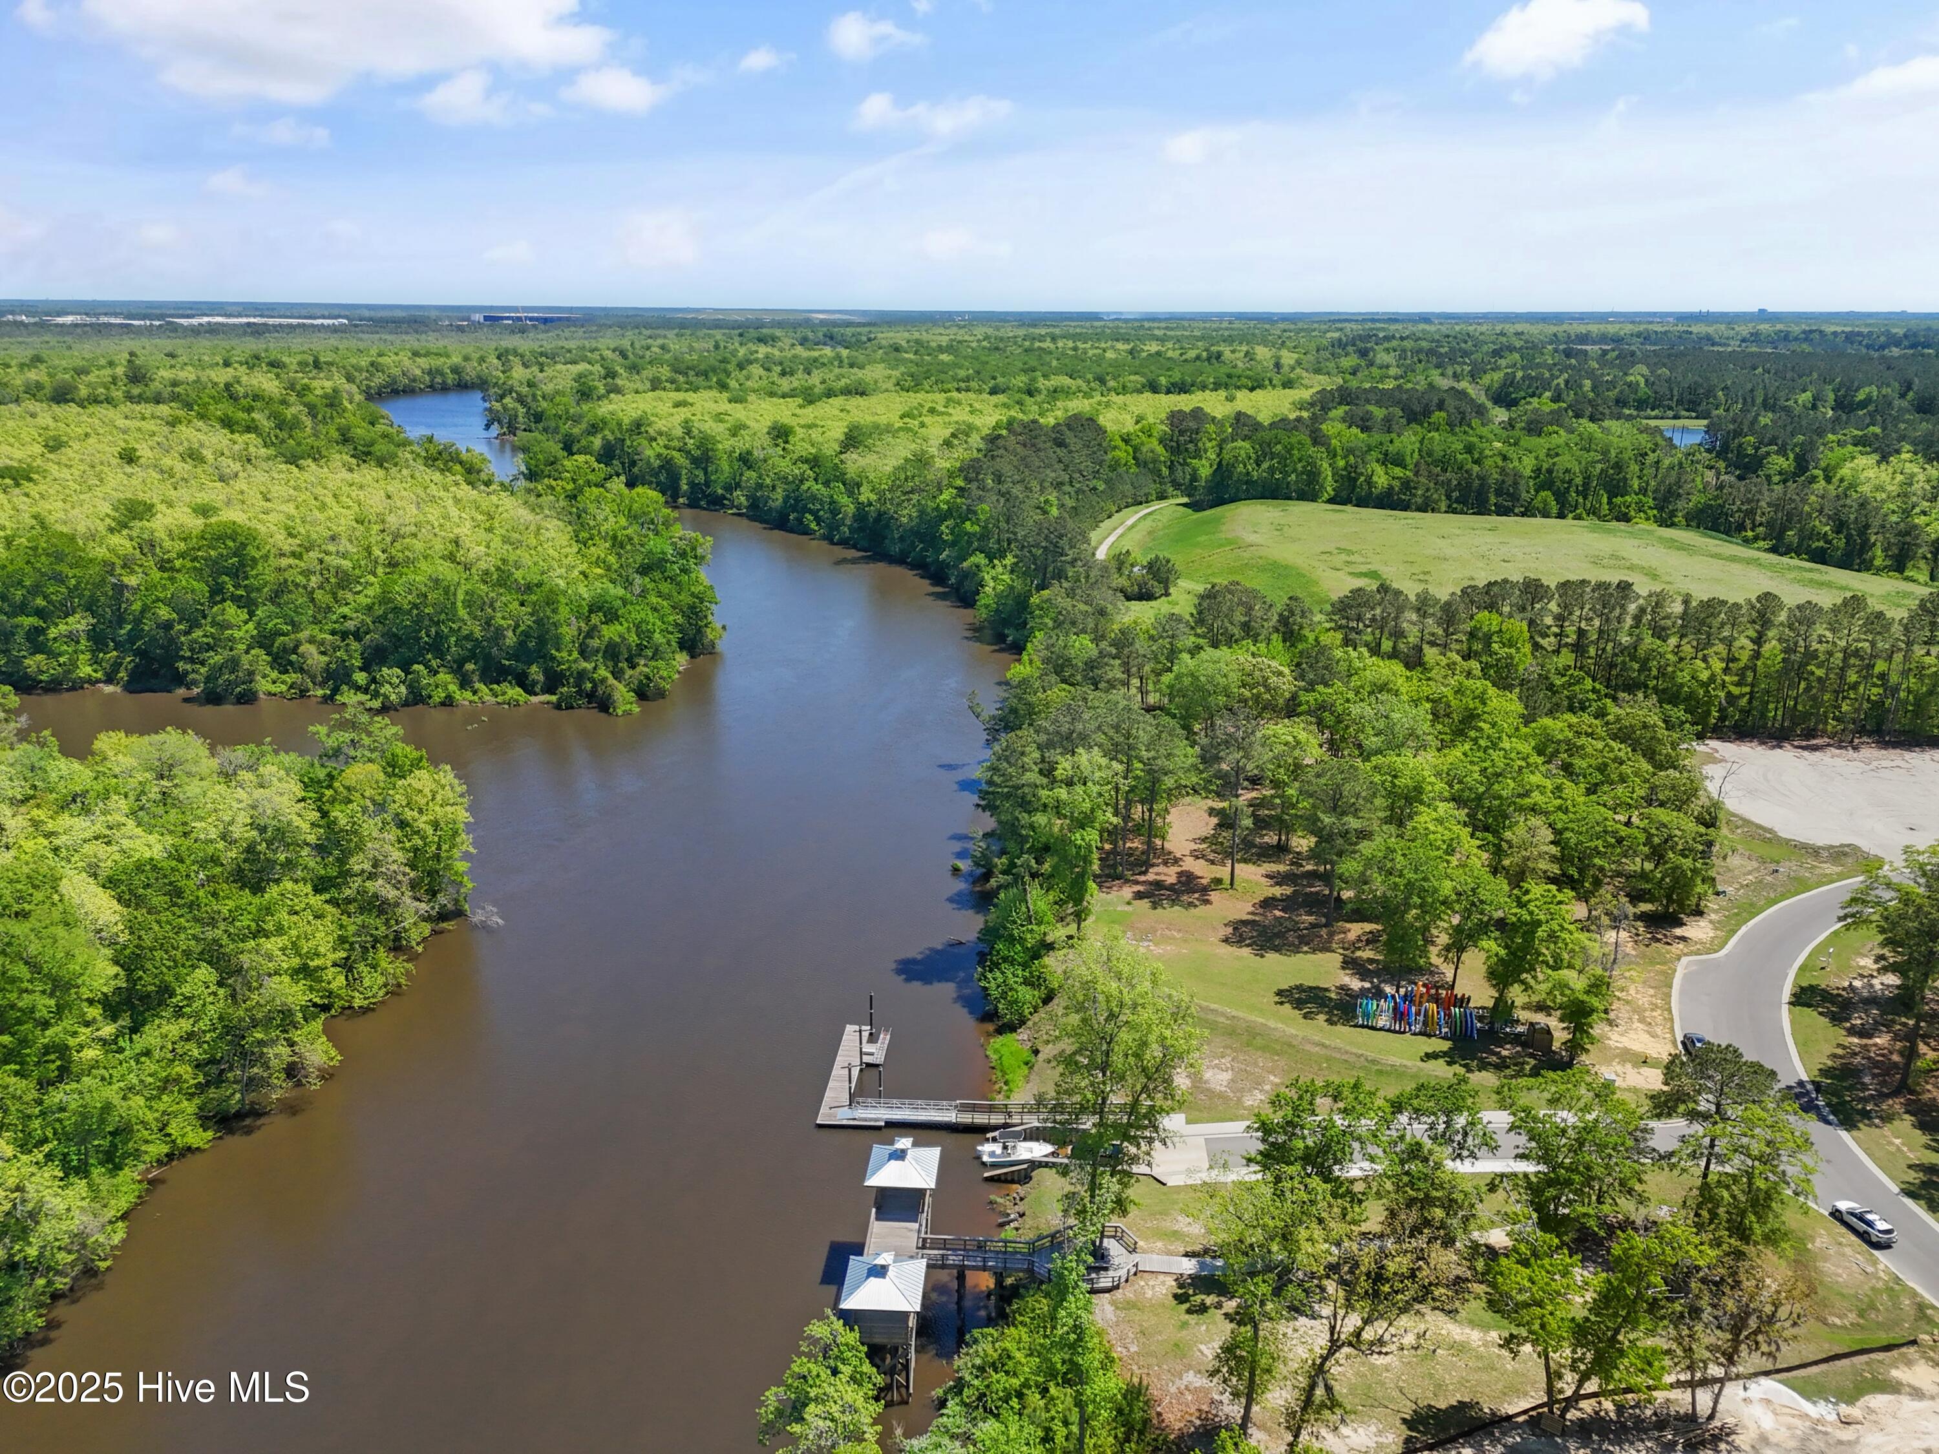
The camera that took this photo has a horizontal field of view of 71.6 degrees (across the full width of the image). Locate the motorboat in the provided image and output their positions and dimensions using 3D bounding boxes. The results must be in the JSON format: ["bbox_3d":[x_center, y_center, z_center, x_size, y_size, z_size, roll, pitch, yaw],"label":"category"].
[{"bbox_3d":[4.334,38.512,122.483,7.200,2.800,2.550,0,17,0],"label":"motorboat"}]

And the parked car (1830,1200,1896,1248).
[{"bbox_3d":[71.295,39.238,106.966,1.880,1.660,4.720,-3,18,-12],"label":"parked car"}]

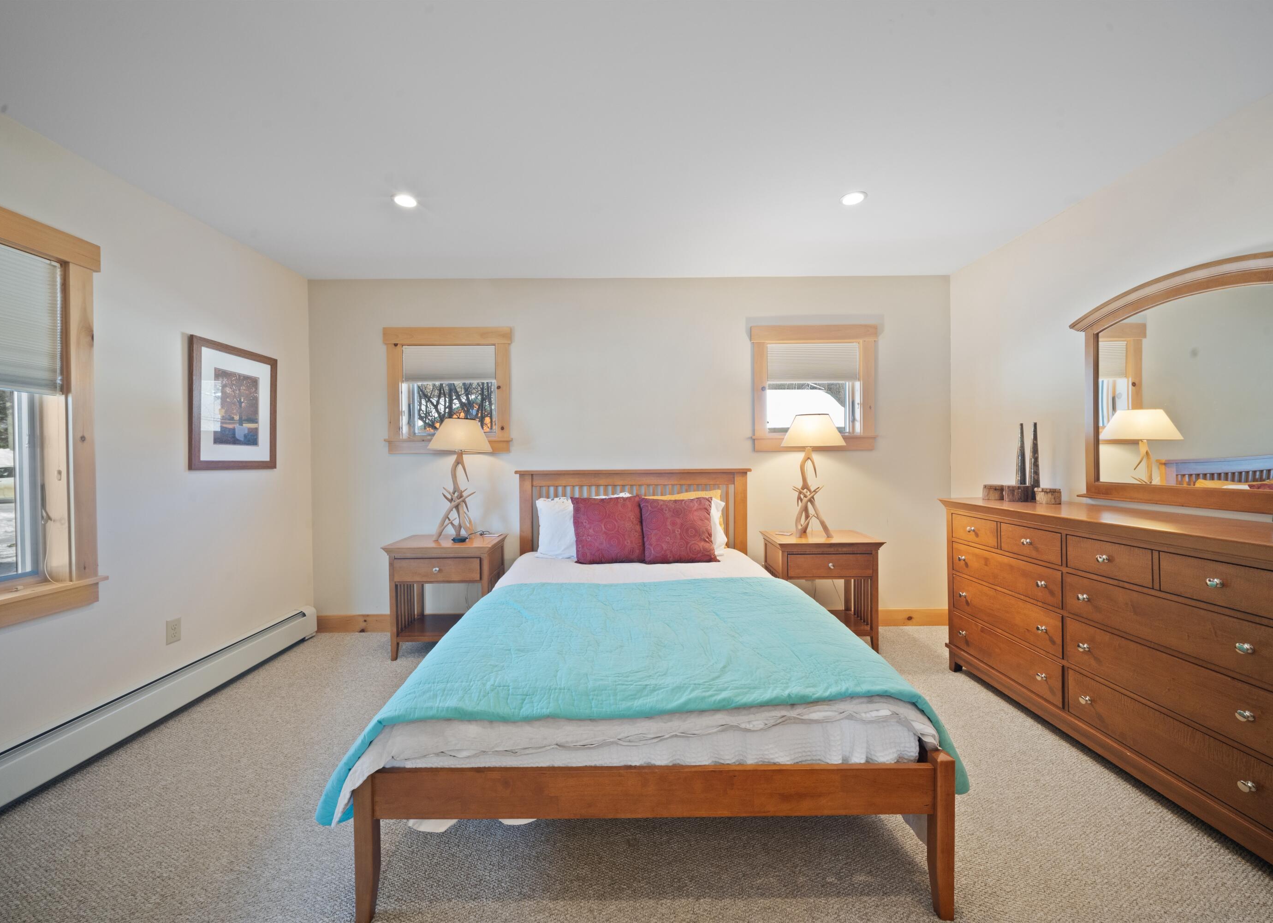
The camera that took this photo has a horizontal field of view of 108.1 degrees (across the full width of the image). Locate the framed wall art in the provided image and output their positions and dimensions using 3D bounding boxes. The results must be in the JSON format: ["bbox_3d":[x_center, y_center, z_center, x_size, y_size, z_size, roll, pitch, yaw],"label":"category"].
[{"bbox_3d":[-2.240,-0.293,2.587,0.030,0.680,0.575,0,1,0],"label":"framed wall art"}]

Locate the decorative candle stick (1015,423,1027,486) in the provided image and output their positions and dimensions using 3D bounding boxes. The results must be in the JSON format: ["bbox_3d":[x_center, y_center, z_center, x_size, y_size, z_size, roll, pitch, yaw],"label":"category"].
[{"bbox_3d":[2.056,0.000,2.470,0.062,0.405,0.062,0,1,0],"label":"decorative candle stick"}]

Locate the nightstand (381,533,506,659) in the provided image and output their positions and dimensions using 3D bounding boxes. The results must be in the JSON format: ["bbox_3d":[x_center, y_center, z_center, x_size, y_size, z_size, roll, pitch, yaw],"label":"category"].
[{"bbox_3d":[-1.187,0.845,2.943,0.625,0.678,0.465,0,1,0],"label":"nightstand"}]

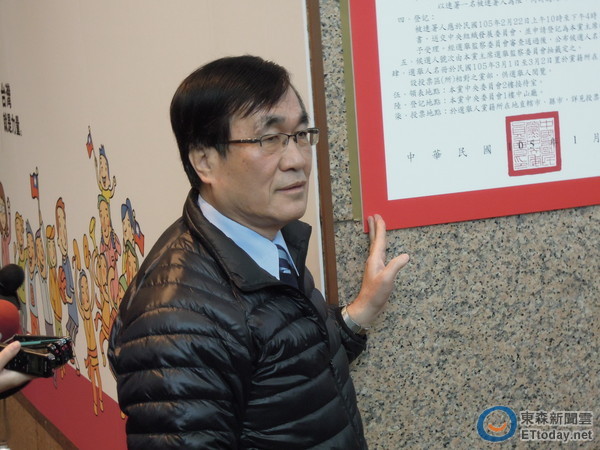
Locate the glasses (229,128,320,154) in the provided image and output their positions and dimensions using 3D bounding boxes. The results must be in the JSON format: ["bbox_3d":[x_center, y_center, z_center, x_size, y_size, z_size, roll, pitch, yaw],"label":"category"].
[{"bbox_3d":[-0.060,-0.113,2.545,0.140,0.041,0.141,-1,7,40],"label":"glasses"}]

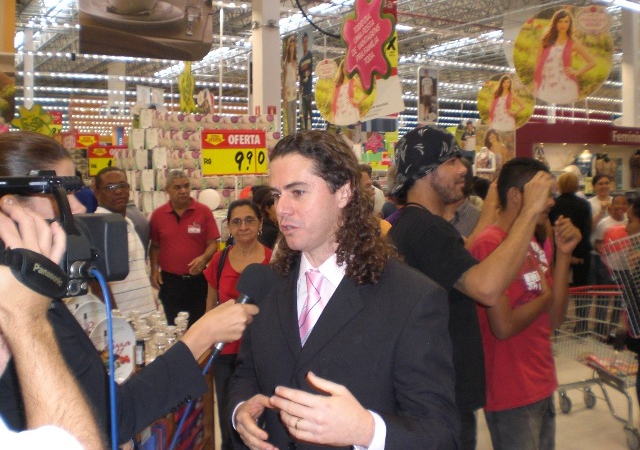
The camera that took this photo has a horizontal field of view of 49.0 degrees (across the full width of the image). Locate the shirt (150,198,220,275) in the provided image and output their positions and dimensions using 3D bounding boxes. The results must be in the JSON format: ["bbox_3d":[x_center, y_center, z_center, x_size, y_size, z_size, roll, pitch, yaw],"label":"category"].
[{"bbox_3d":[-0.976,0.084,5.100,0.520,0.580,0.290,0,2,-2],"label":"shirt"}]

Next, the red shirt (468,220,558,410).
[{"bbox_3d":[0.699,0.332,2.550,0.280,0.665,0.440,1,2,35],"label":"red shirt"}]

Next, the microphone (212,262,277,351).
[{"bbox_3d":[-0.147,0.154,1.300,0.058,0.195,0.058,31,-19,0],"label":"microphone"}]

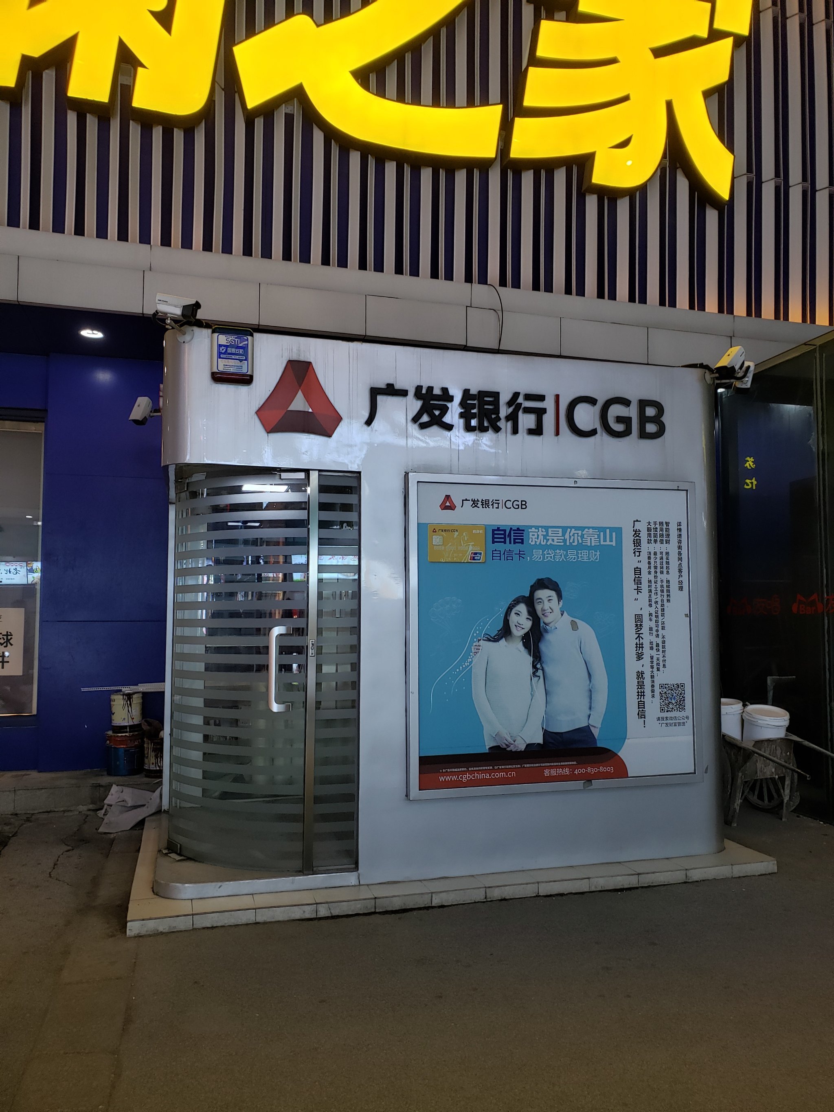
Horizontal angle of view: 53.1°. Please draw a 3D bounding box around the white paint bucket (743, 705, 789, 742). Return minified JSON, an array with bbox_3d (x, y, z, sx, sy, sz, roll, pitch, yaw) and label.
[{"bbox_3d":[2.571,1.315,6.173,0.320,0.345,0.320,0,8,0],"label":"white paint bucket"}]

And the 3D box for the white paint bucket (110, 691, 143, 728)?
[{"bbox_3d":[-2.486,1.339,7.150,0.270,0.345,0.270,1,-4,-15],"label":"white paint bucket"}]

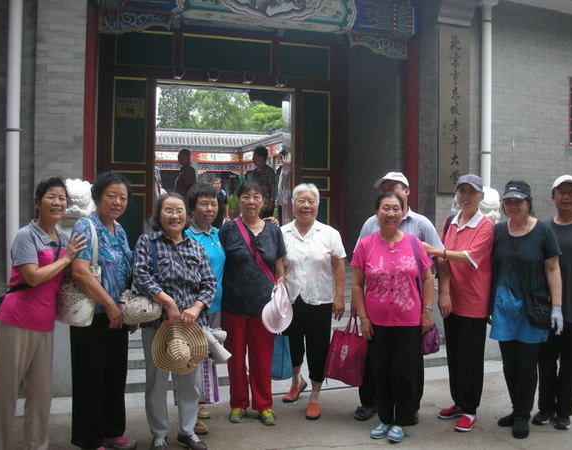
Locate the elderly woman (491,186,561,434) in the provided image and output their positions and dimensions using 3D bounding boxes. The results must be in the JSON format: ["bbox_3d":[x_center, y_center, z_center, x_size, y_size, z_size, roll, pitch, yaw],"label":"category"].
[{"bbox_3d":[1.568,0.517,3.938,0.460,1.610,0.340,1,0,23],"label":"elderly woman"}]

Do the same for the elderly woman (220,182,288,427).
[{"bbox_3d":[-0.210,0.505,4.086,0.460,1.596,0.310,1,0,-3],"label":"elderly woman"}]

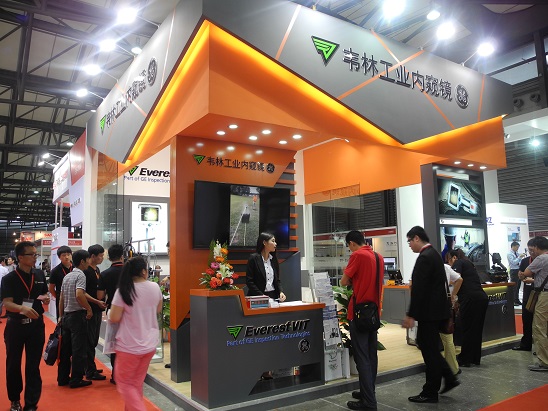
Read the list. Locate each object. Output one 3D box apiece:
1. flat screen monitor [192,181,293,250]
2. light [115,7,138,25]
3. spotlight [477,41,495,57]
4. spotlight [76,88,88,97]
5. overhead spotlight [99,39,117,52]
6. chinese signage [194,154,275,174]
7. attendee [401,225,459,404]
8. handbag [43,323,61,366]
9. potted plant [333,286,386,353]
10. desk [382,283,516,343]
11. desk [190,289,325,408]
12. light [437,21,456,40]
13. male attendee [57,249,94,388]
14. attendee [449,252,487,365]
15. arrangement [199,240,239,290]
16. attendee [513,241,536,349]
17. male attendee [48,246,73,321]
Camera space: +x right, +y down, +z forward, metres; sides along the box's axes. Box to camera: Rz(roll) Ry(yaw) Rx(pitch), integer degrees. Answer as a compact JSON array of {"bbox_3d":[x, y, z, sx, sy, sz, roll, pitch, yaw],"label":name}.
[{"bbox_3d":[-0.387,0.150,5.713,1.402,0.818,0.090,3,-6,-33],"label":"flat screen monitor"},{"bbox_3d":[-1.810,-2.345,5.470,0.200,0.160,0.200,-1,-7,0],"label":"light"},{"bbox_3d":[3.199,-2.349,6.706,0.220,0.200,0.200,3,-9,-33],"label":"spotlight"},{"bbox_3d":[-3.361,-1.976,7.786,0.170,0.150,0.200,3,-9,-33],"label":"spotlight"},{"bbox_3d":[-2.397,-2.300,6.400,0.200,0.160,0.200,3,-8,-34],"label":"overhead spotlight"},{"bbox_3d":[-0.486,-0.550,5.775,1.205,0.171,0.050,3,-9,-33],"label":"chinese signage"},{"bbox_3d":[1.630,1.121,4.738,0.550,1.768,0.500,-2,-7,4],"label":"attendee"},{"bbox_3d":[-2.761,1.725,5.500,0.140,0.500,0.340,4,-9,-40],"label":"handbag"},{"bbox_3d":[1.002,1.487,5.394,0.640,1.025,0.600,-3,-8,11],"label":"potted plant"},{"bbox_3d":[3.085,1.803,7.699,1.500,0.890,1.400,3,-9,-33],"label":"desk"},{"bbox_3d":[-0.154,1.427,4.790,1.390,1.110,0.430,3,-8,-34],"label":"desk"},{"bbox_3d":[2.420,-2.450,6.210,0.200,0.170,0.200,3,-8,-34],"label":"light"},{"bbox_3d":[-2.491,1.401,5.629,0.400,1.680,0.500,5,-9,-42],"label":"male attendee"},{"bbox_3d":[2.691,1.434,6.234,0.450,1.540,0.540,5,-9,-42],"label":"attendee"},{"bbox_3d":[-0.577,0.614,4.609,0.400,0.500,0.340,3,-8,-34],"label":"arrangement"},{"bbox_3d":[3.995,1.388,7.026,0.500,1.701,0.360,-8,-10,41],"label":"attendee"},{"bbox_3d":[-2.903,1.438,6.135,0.480,1.742,0.300,2,-8,-24],"label":"male attendee"}]

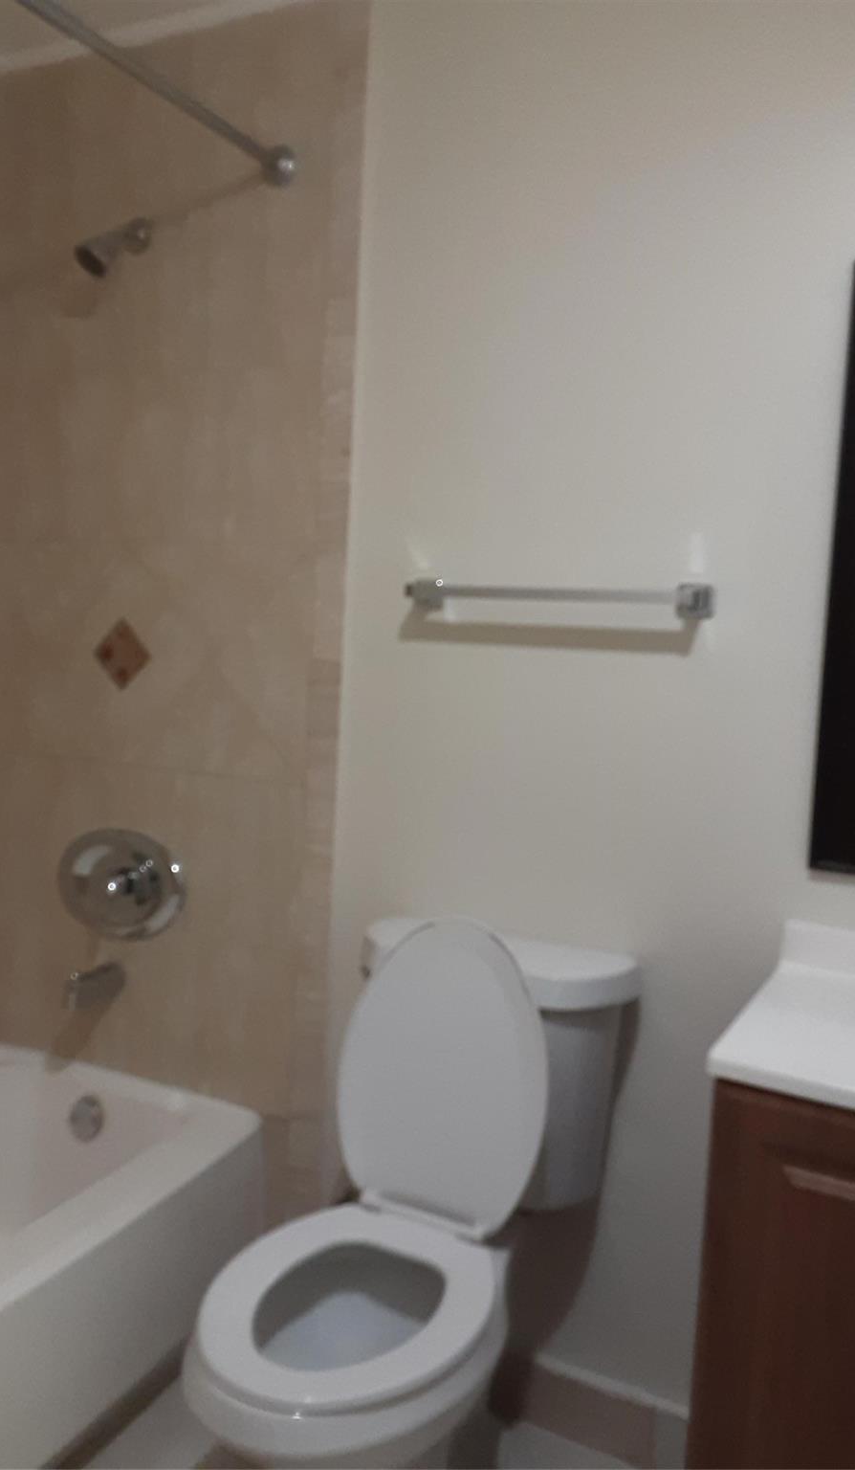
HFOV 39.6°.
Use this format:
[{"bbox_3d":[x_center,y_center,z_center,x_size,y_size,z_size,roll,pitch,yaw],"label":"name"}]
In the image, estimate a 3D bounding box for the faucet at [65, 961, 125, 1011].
[{"bbox_3d":[-0.655,0.493,2.336,0.058,0.070,0.120,5,5,26],"label":"faucet"}]

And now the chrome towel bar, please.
[{"bbox_3d":[0.197,-0.222,1.916,0.521,0.055,0.068,5,5,26],"label":"chrome towel bar"}]

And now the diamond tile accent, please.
[{"bbox_3d":[-0.599,-0.158,2.340,0.138,0.140,0.010,5,5,26],"label":"diamond tile accent"}]

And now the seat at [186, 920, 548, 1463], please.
[{"bbox_3d":[-0.076,0.532,1.586,0.360,0.490,0.540,5,5,23],"label":"seat"}]

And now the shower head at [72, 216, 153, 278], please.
[{"bbox_3d":[-0.581,-0.905,2.192,0.070,0.146,0.164,5,5,26],"label":"shower head"}]

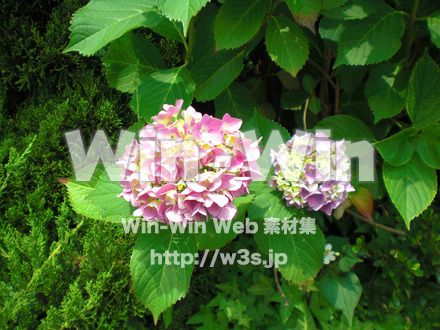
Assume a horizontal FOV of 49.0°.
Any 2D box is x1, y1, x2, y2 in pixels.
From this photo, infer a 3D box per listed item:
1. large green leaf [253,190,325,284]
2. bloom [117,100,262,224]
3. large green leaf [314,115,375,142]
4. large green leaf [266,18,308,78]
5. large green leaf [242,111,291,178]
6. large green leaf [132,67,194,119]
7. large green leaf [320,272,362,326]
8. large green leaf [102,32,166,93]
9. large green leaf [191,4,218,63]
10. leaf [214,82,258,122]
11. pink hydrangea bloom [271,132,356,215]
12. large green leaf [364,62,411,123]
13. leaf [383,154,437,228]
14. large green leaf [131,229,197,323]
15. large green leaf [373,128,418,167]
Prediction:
[{"bbox_3d":[0.091,0.100,0.655,0.090,0.025,0.137,-20,68,-8],"label":"large green leaf"},{"bbox_3d":[-0.037,-0.003,0.580,0.172,0.135,0.165,0,28,0],"label":"bloom"},{"bbox_3d":[0.179,-0.043,0.700,0.100,0.025,0.070,16,41,9],"label":"large green leaf"},{"bbox_3d":[0.108,-0.193,0.784,0.068,0.018,0.119,-17,72,-12],"label":"large green leaf"},{"bbox_3d":[0.063,-0.026,0.670,0.075,0.025,0.110,-4,54,-10],"label":"large green leaf"},{"bbox_3d":[-0.069,-0.095,0.685,0.083,0.022,0.114,20,66,12],"label":"large green leaf"},{"bbox_3d":[0.197,0.218,0.783,0.068,0.015,0.086,-7,64,-3],"label":"large green leaf"},{"bbox_3d":[-0.114,-0.149,0.734,0.117,0.022,0.090,9,71,13],"label":"large green leaf"},{"bbox_3d":[-0.021,-0.203,0.740,0.055,0.025,0.095,5,69,2],"label":"large green leaf"},{"bbox_3d":[0.034,-0.091,0.804,0.080,0.018,0.111,-18,67,-8],"label":"leaf"},{"bbox_3d":[0.123,0.011,0.640,0.112,0.100,0.108,0,28,0],"label":"pink hydrangea bloom"},{"bbox_3d":[0.282,-0.123,0.804,0.072,0.018,0.135,26,69,11],"label":"large green leaf"},{"bbox_3d":[0.280,0.034,0.705,0.081,0.022,0.127,10,70,7],"label":"leaf"},{"bbox_3d":[-0.069,0.133,0.610,0.083,0.022,0.142,9,69,0],"label":"large green leaf"},{"bbox_3d":[0.252,-0.026,0.690,0.078,0.025,0.055,-23,59,-22],"label":"large green leaf"}]

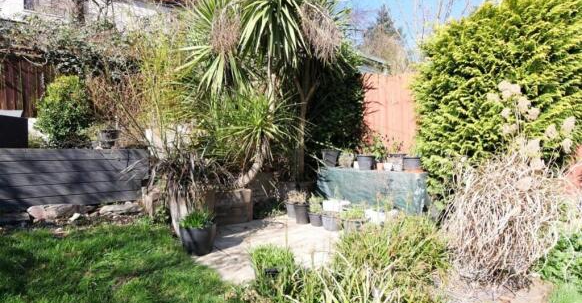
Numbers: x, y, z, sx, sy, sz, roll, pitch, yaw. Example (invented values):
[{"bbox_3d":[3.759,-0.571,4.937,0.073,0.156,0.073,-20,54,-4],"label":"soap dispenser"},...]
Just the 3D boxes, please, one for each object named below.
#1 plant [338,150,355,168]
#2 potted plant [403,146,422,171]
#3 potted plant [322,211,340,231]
[{"bbox_3d":[1.063,0.134,5.800,0.300,0.340,0.300,0,0,0],"label":"plant"},{"bbox_3d":[2.227,0.128,5.550,0.350,0.460,0.340,0,0,0],"label":"potted plant"},{"bbox_3d":[0.635,1.095,4.750,0.280,0.290,0.280,0,0,0],"label":"potted plant"}]

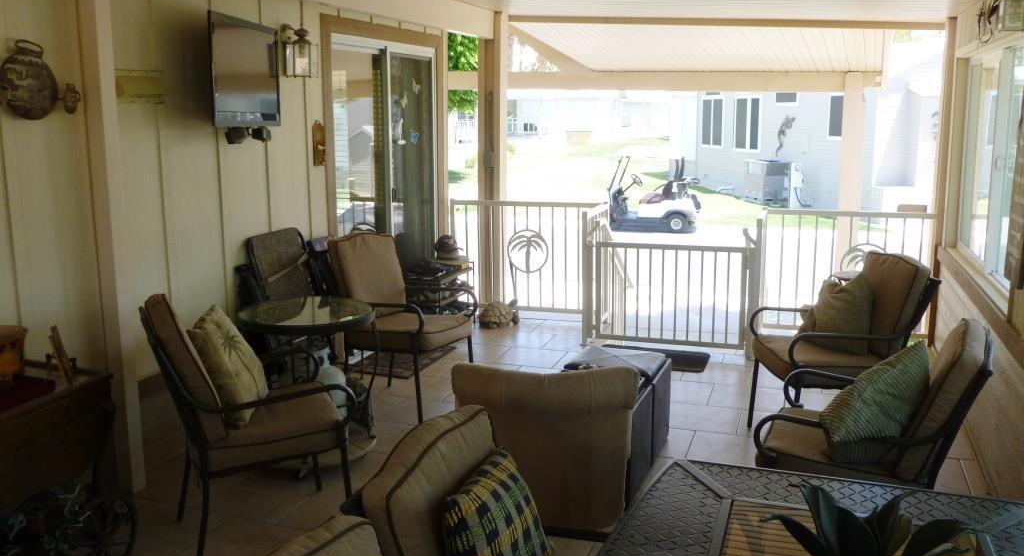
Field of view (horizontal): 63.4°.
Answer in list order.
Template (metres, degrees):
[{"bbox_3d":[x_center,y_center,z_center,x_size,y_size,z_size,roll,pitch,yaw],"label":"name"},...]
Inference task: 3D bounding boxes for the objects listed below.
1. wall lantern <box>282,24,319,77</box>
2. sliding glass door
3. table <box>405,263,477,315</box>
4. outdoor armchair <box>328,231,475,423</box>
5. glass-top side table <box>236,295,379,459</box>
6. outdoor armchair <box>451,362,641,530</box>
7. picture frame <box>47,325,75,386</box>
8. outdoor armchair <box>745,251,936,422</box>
[{"bbox_3d":[-1.180,-1.272,4.683,0.209,0.305,0.186,4,11,21],"label":"wall lantern"},{"bbox_3d":[-0.863,-0.613,5.964,0.101,2.077,1.488,4,11,21],"label":"sliding glass door"},{"bbox_3d":[-0.557,0.158,6.382,0.333,0.488,0.620,4,11,21],"label":"table"},{"bbox_3d":[-0.633,0.223,4.648,0.729,0.984,0.605,5,12,26],"label":"outdoor armchair"},{"bbox_3d":[-0.955,0.477,3.842,0.659,0.682,0.659,0,10,0],"label":"glass-top side table"},{"bbox_3d":[0.175,0.618,3.266,0.628,0.705,0.620,2,11,10],"label":"outdoor armchair"},{"bbox_3d":[-1.534,0.263,2.814,0.046,0.198,0.155,-17,16,-21],"label":"picture frame"},{"bbox_3d":[1.548,0.366,3.948,0.705,0.953,0.605,0,10,-1],"label":"outdoor armchair"}]

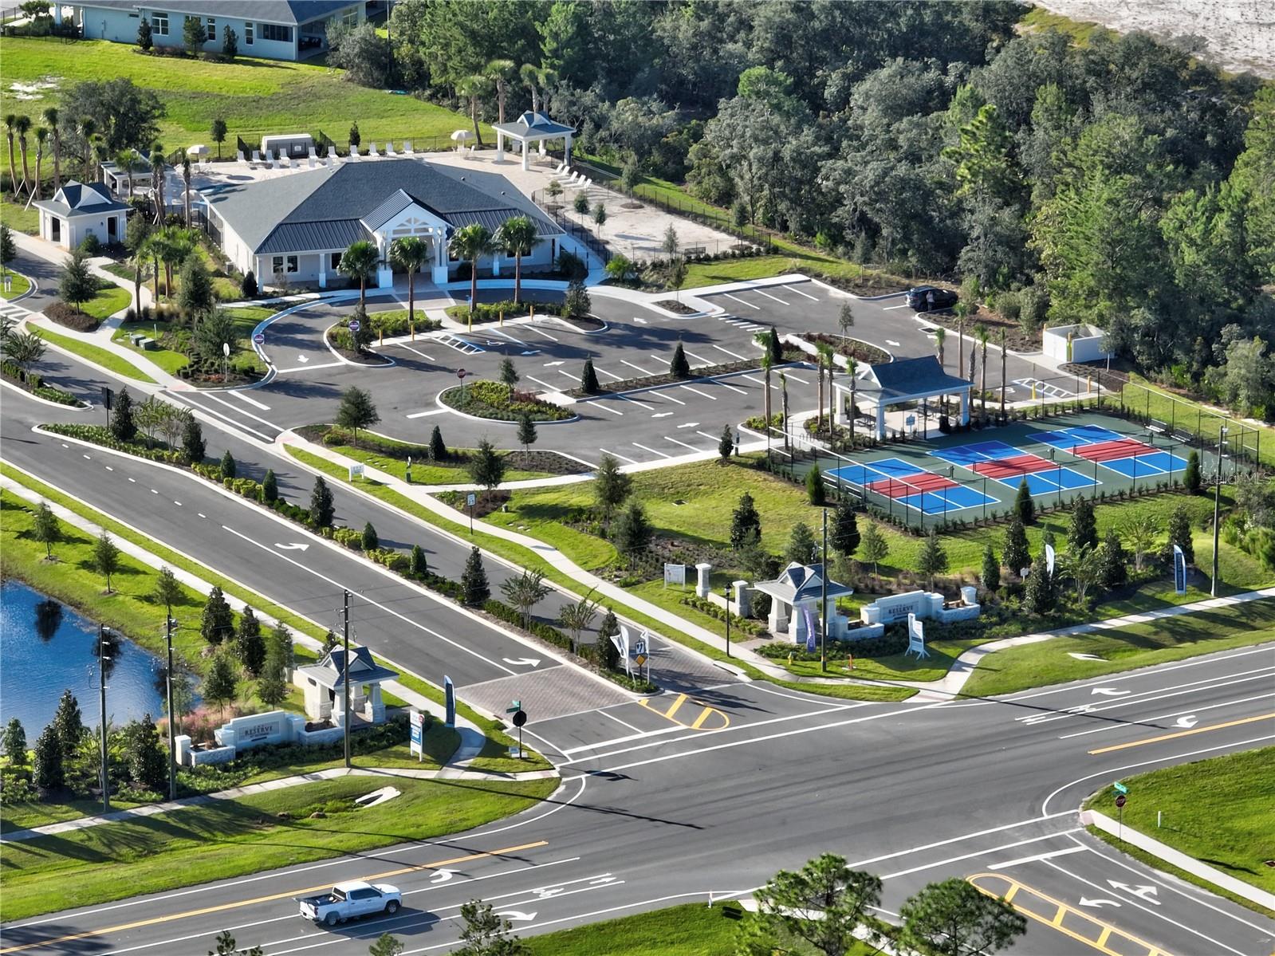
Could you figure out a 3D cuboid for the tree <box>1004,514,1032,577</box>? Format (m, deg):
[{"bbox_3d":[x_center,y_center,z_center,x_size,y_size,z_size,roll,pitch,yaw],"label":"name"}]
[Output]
[{"bbox_3d":[25.705,4.562,400.642,1.954,4.037,1.954,0,16,0],"label":"tree"}]

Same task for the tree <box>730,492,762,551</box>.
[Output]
[{"bbox_3d":[7.475,2.987,406.089,2.118,4.158,2.118,0,16,0],"label":"tree"}]

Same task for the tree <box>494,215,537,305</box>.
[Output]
[{"bbox_3d":[-9.447,-16.942,462.884,3.584,7.270,3.584,0,16,0],"label":"tree"}]

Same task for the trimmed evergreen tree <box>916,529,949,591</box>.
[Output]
[{"bbox_3d":[19.714,5.640,395.977,2.198,4.549,2.198,0,16,0],"label":"trimmed evergreen tree"}]

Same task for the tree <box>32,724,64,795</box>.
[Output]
[{"bbox_3d":[-35.608,16.860,357.764,1.866,4.181,1.866,0,16,0],"label":"tree"}]

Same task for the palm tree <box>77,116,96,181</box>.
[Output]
[{"bbox_3d":[-47.466,-27.933,510.974,1.720,6.328,1.720,0,16,0],"label":"palm tree"}]

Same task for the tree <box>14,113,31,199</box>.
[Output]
[{"bbox_3d":[-51.898,-27.068,500.549,1.558,7.140,1.558,0,16,0],"label":"tree"}]

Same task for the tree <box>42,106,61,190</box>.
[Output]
[{"bbox_3d":[-49.574,-27.562,500.410,1.520,7.830,1.520,0,16,0],"label":"tree"}]

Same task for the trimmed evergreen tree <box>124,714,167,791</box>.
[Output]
[{"bbox_3d":[-29.294,16.215,353.955,2.440,4.410,2.440,0,16,0],"label":"trimmed evergreen tree"}]

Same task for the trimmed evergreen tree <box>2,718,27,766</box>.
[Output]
[{"bbox_3d":[-39.168,16.502,373.504,1.474,2.912,1.474,0,16,0],"label":"trimmed evergreen tree"}]

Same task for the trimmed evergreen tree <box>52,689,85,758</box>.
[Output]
[{"bbox_3d":[-35.981,15.394,374.751,1.920,4.312,1.920,0,16,0],"label":"trimmed evergreen tree"}]

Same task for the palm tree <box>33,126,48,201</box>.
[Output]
[{"bbox_3d":[-51.239,-26.802,507.045,1.500,6.326,1.500,0,16,0],"label":"palm tree"}]

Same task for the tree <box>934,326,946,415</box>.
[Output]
[{"bbox_3d":[21.967,-7.762,430.175,0.941,6.720,0.941,0,16,0],"label":"tree"}]

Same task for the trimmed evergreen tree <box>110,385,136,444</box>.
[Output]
[{"bbox_3d":[-38.670,-4.894,445.033,1.981,4.112,1.981,0,16,0],"label":"trimmed evergreen tree"}]

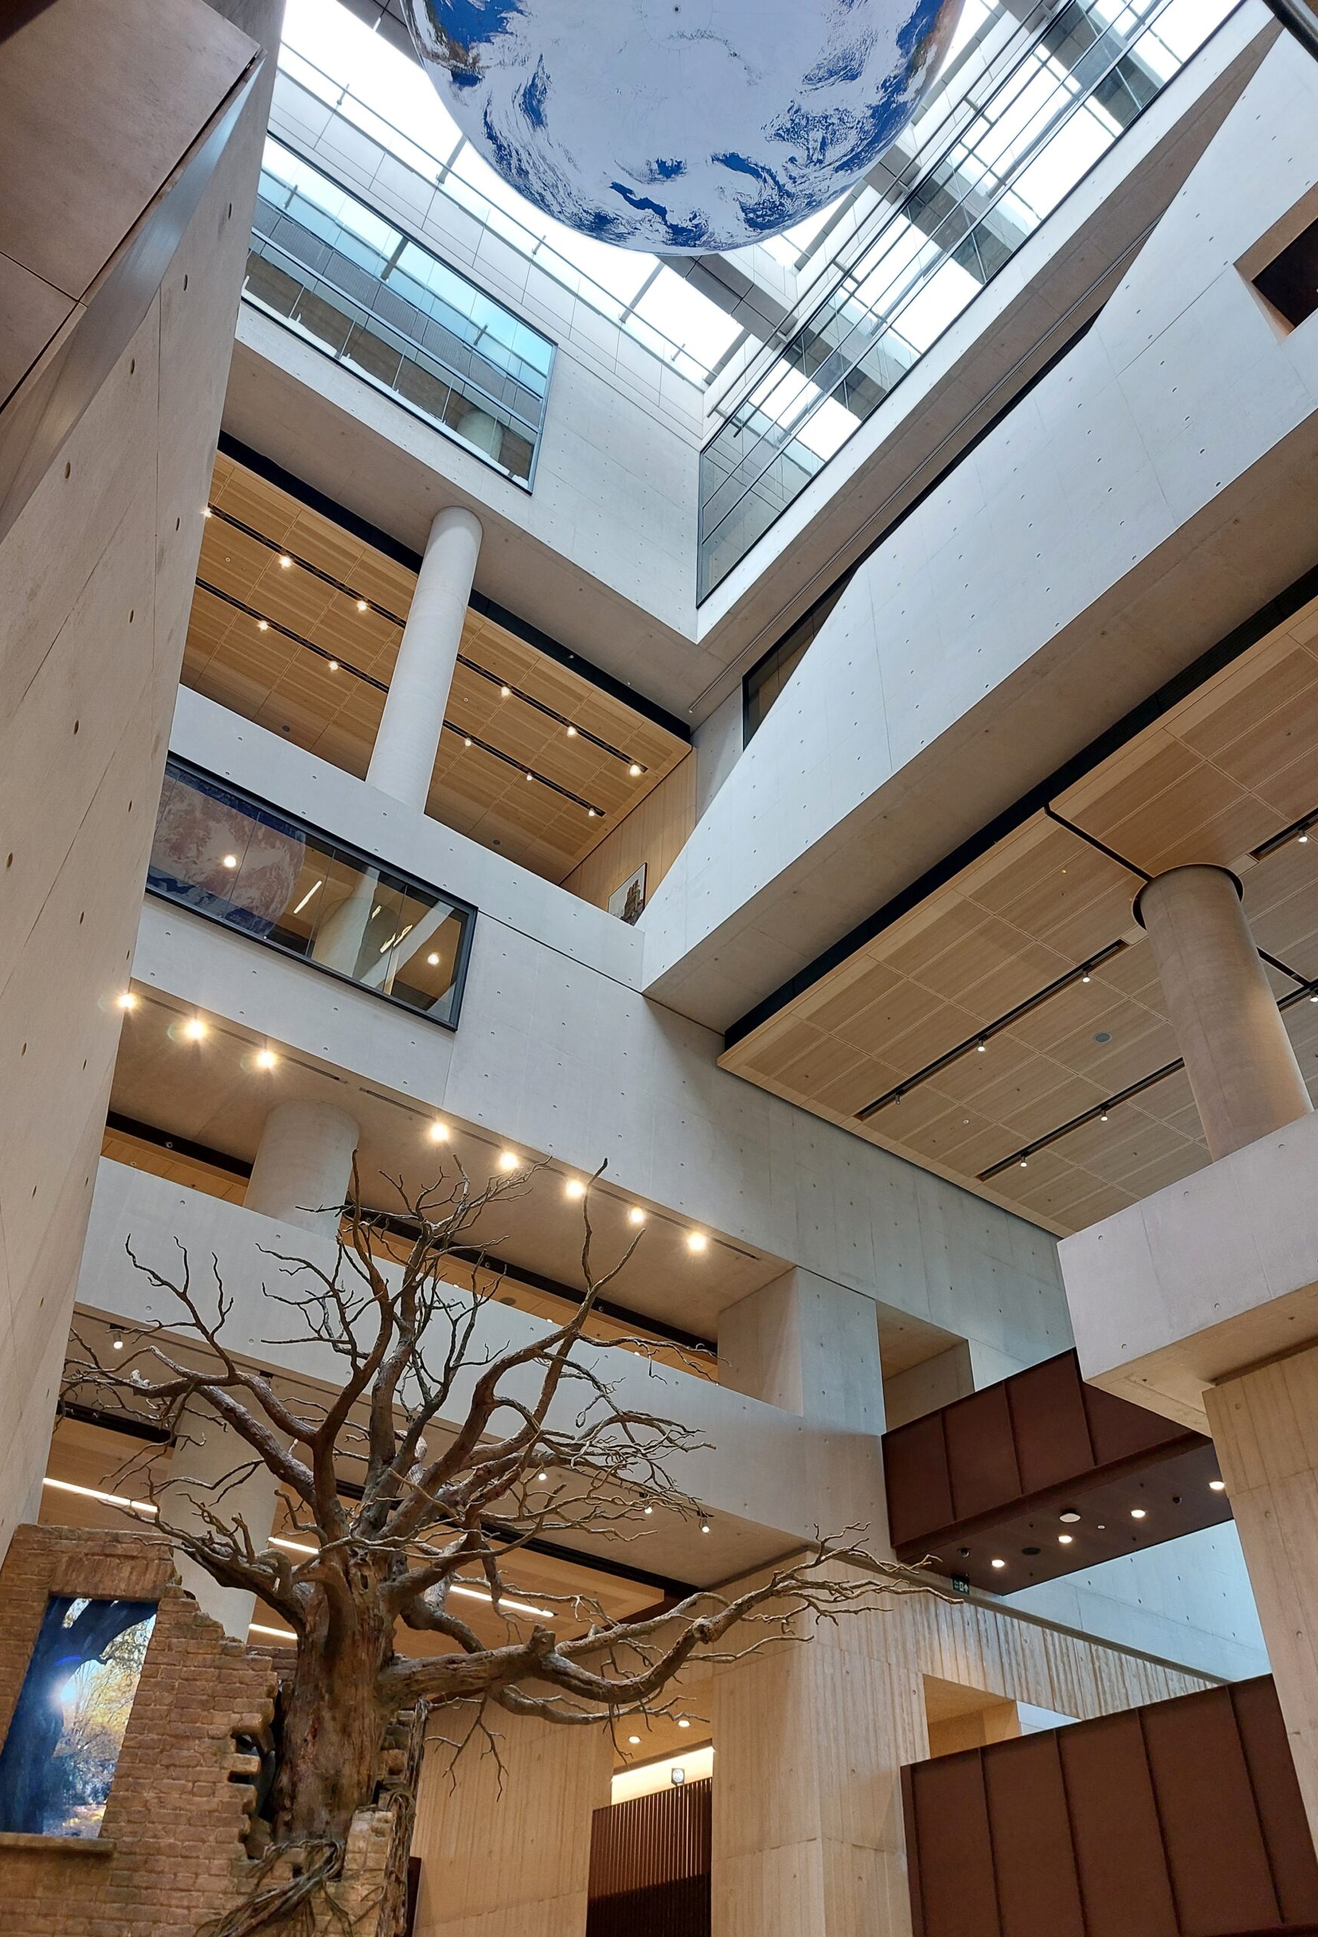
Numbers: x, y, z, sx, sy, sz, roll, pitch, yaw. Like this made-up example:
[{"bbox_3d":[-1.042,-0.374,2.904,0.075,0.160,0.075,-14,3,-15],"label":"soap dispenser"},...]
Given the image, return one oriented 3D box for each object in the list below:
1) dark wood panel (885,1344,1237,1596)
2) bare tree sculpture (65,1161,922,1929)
[{"bbox_3d":[5.896,6.703,19.135,2.203,1.814,5.573,28,-48,-25],"label":"dark wood panel"},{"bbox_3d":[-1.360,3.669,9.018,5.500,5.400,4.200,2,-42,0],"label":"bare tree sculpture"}]

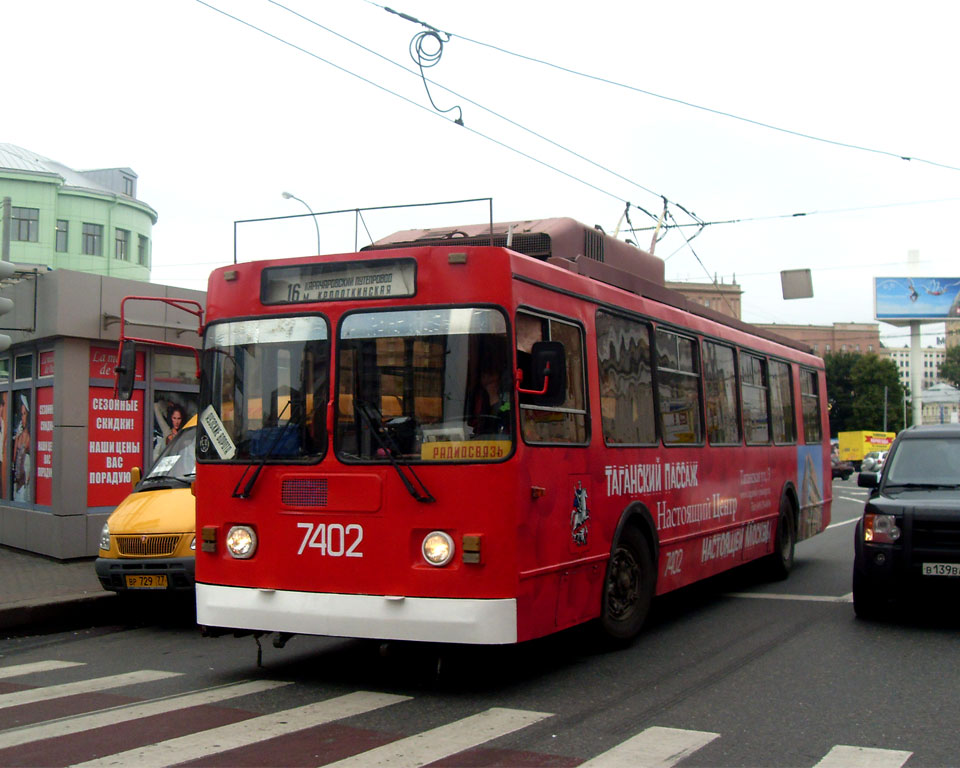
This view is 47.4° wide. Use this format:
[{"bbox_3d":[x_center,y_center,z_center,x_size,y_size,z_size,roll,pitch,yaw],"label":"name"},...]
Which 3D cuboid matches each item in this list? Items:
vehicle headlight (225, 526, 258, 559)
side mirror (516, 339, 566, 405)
[{"bbox_3d":[-1.621,1.080,7.468,0.210,0.215,0.085,-3,-4,27],"label":"vehicle headlight"},{"bbox_3d":[0.374,-0.064,6.660,0.290,0.395,0.140,-2,-4,18],"label":"side mirror"}]

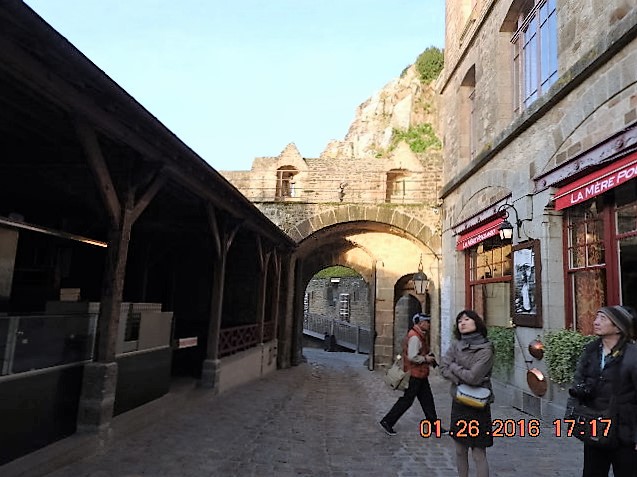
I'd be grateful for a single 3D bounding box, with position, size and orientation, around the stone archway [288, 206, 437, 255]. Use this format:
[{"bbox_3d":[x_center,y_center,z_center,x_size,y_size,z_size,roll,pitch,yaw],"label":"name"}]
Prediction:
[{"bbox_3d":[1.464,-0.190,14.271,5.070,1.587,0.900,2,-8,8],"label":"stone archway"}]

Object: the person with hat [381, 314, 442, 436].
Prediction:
[{"bbox_3d":[1.288,1.860,6.151,0.920,1.637,0.520,4,-8,-7],"label":"person with hat"}]

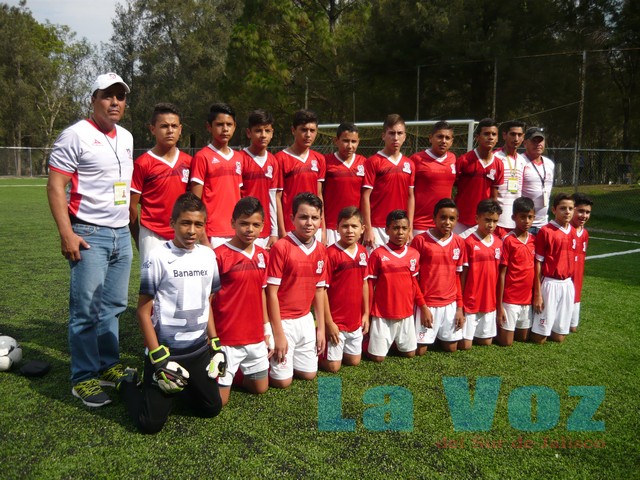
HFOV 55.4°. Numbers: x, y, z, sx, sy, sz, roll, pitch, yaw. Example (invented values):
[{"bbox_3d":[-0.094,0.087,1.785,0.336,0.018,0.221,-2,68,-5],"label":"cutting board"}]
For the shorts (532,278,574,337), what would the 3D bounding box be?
[{"bbox_3d":[1.688,0.490,4.412,0.330,0.431,0.270,-3,9,-23],"label":"shorts"}]

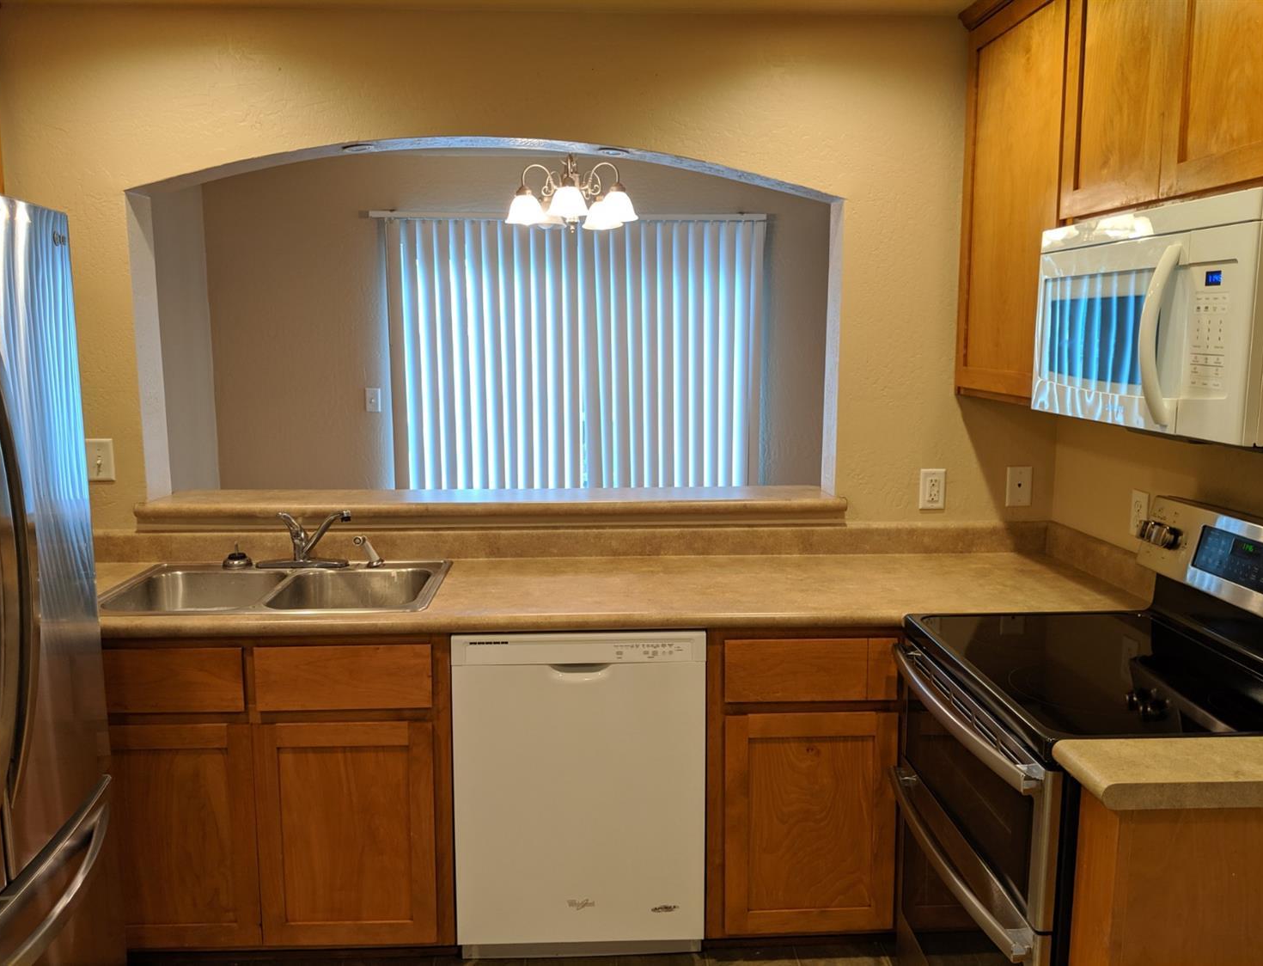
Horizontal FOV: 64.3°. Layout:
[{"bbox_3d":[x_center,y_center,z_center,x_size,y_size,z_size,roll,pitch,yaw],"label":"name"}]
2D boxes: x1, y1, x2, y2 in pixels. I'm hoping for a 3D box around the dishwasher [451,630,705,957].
[{"bbox_3d":[-0.132,0.729,2.712,0.600,0.839,0.600,-1,8,-2],"label":"dishwasher"}]

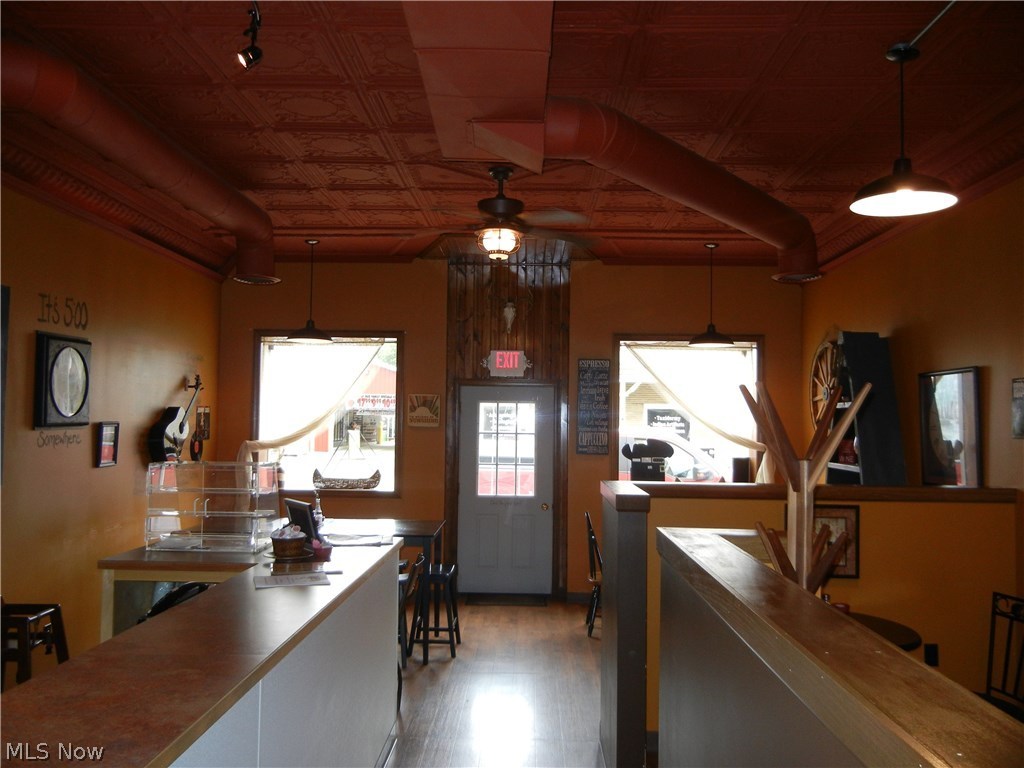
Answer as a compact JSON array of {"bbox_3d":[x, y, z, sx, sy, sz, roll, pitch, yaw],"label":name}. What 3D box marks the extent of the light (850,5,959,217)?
[{"bbox_3d":[1.668,-1.115,3.786,0.410,0.710,0.410,1,-3,1],"label":"light"}]

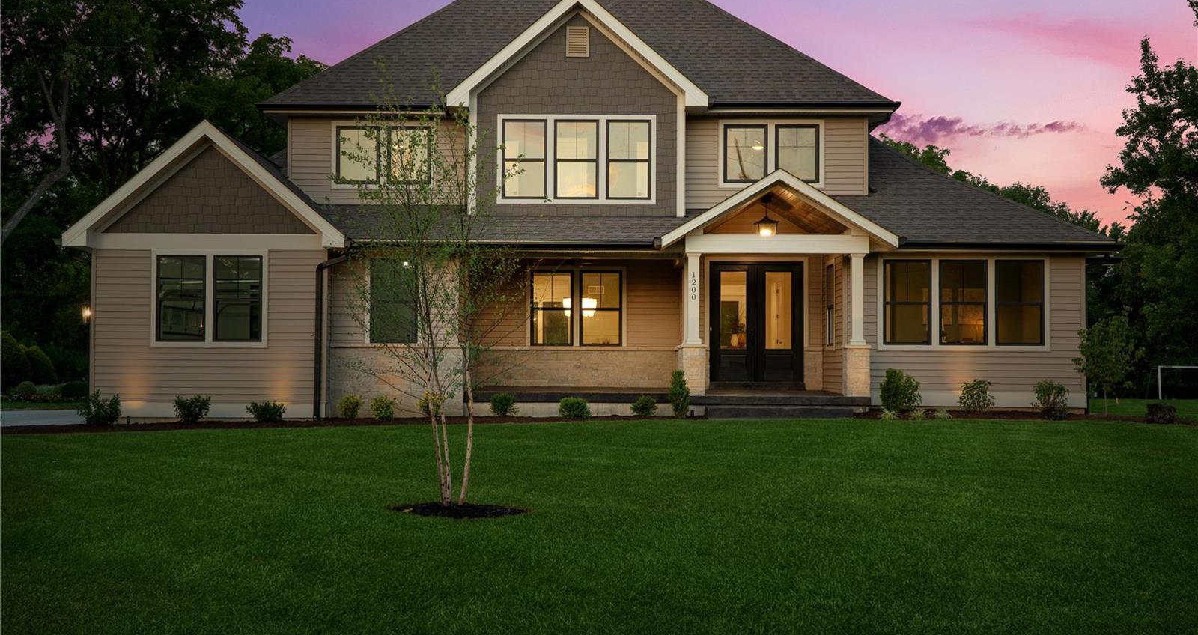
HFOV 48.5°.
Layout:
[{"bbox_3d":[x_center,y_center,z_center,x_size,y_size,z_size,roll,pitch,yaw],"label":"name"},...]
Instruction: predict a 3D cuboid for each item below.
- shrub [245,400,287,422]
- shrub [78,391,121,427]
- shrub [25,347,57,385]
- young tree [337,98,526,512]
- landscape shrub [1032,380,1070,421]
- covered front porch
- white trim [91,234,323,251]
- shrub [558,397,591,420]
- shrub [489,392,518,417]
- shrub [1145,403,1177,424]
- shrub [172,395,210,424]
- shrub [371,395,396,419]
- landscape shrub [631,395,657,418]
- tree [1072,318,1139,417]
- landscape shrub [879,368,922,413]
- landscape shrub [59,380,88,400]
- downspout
[{"bbox_3d":[-5.985,1.683,23.900,0.706,0.391,0.660,0,-2,0],"label":"shrub"},{"bbox_3d":[-9.015,1.645,24.000,0.740,0.640,0.700,0,-2,0],"label":"shrub"},{"bbox_3d":[-17.622,1.565,42.000,1.020,1.350,1.020,0,-2,0],"label":"shrub"},{"bbox_3d":[-1.400,-0.186,11.000,1.500,3.520,1.400,0,-2,0],"label":"young tree"},{"bbox_3d":[8.137,1.482,23.950,0.691,0.741,0.650,0,-1,1],"label":"landscape shrub"},{"bbox_3d":[3.290,-0.569,25.531,4.287,4.100,3.100,0,-1,1],"label":"covered front porch"},{"bbox_3d":[-7.236,-1.401,24.660,4.342,0.285,0.040,0,-2,0],"label":"white trim"},{"bbox_3d":[-0.451,1.675,24.450,0.576,0.411,0.550,0,-2,0],"label":"shrub"},{"bbox_3d":[-1.775,1.627,24.800,0.480,0.448,0.460,0,-2,0],"label":"shrub"},{"bbox_3d":[10.002,1.712,23.700,0.550,0.375,0.520,0,-1,1],"label":"shrub"},{"bbox_3d":[-7.359,1.648,24.050,0.680,0.510,0.620,0,-2,0],"label":"shrub"},{"bbox_3d":[-3.952,1.645,24.350,0.454,0.466,0.450,0,-2,0],"label":"shrub"},{"bbox_3d":[0.837,1.648,24.800,0.506,0.401,0.480,0,-1,1],"label":"landscape shrub"},{"bbox_3d":[9.375,0.883,24.500,1.224,1.834,1.200,0,-1,1],"label":"tree"},{"bbox_3d":[5.481,1.327,24.200,0.766,0.817,0.680,0,-1,1],"label":"landscape shrub"},{"bbox_3d":[-14.968,2.070,38.000,0.850,0.570,0.820,0,-2,0],"label":"landscape shrub"},{"bbox_3d":[-4.946,0.344,24.500,0.638,3.083,0.220,0,-1,1],"label":"downspout"}]

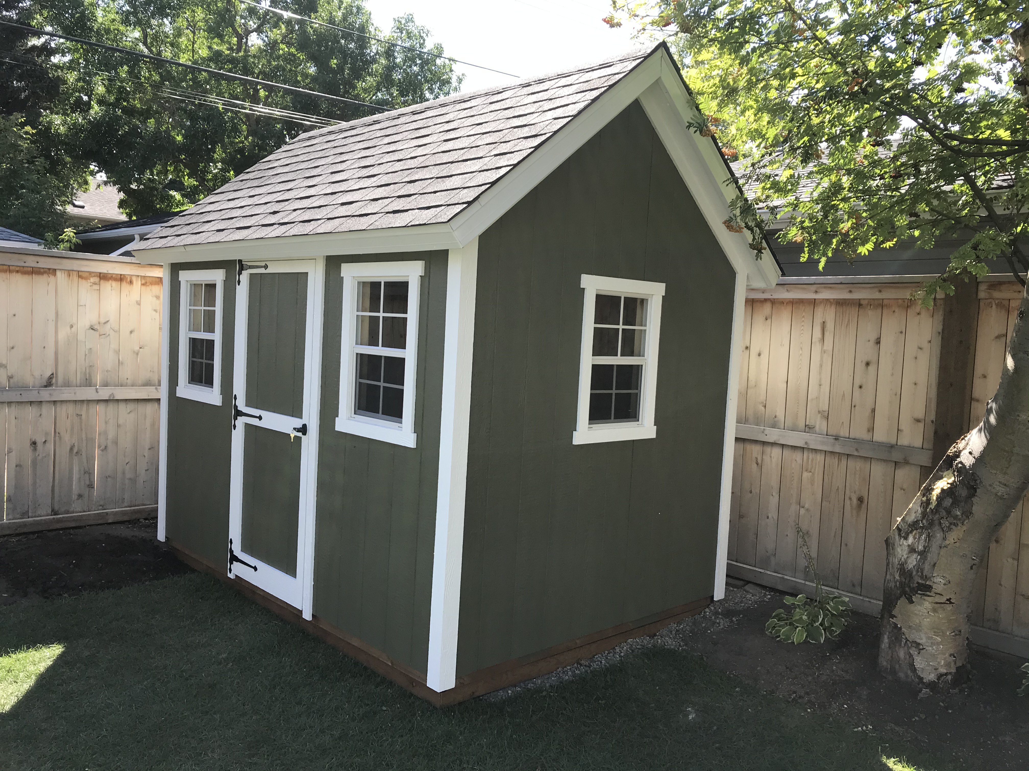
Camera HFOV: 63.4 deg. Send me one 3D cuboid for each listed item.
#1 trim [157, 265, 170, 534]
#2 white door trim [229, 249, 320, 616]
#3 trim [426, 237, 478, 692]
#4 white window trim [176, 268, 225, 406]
[{"bbox_3d":[-2.357,0.114,5.677,0.075,1.890,0.095,0,5,-44],"label":"trim"},{"bbox_3d":[-1.333,0.231,4.580,0.055,1.826,0.830,0,5,-44],"label":"white door trim"},{"bbox_3d":[-0.263,0.337,3.518,0.090,1.925,0.083,0,5,-44],"label":"trim"},{"bbox_3d":[-1.971,-0.311,5.241,0.035,0.819,0.658,0,5,-44],"label":"white window trim"}]

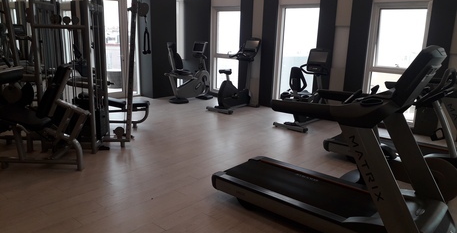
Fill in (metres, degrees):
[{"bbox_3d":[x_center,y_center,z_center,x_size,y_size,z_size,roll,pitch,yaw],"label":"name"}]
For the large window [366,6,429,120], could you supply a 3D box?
[{"bbox_3d":[2.983,-0.912,6.363,0.930,2.060,0.120,12,17,37],"label":"large window"}]

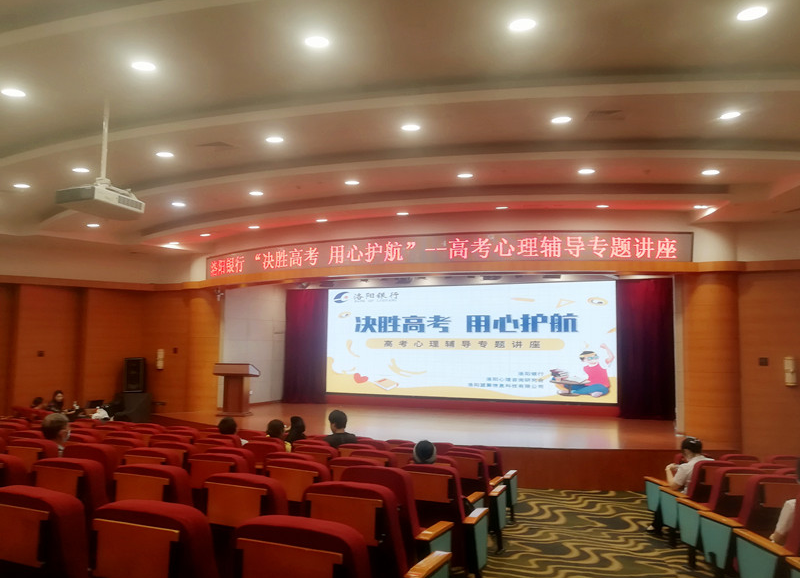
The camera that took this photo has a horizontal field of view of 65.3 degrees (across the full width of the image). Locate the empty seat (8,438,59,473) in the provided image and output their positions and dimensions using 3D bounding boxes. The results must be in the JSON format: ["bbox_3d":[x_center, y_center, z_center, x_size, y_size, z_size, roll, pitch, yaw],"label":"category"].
[{"bbox_3d":[-2.685,1.663,4.910,0.570,1.030,0.680,-1,-5,19],"label":"empty seat"}]

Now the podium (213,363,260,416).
[{"bbox_3d":[-3.752,2.291,14.271,0.850,1.180,0.560,0,-5,11],"label":"podium"}]

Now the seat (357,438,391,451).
[{"bbox_3d":[-0.243,2.301,7.573,0.570,0.980,0.620,-2,-6,22],"label":"seat"}]

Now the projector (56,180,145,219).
[{"bbox_3d":[-2.585,-0.765,5.458,0.433,0.140,0.587,-2,-6,22],"label":"projector"}]

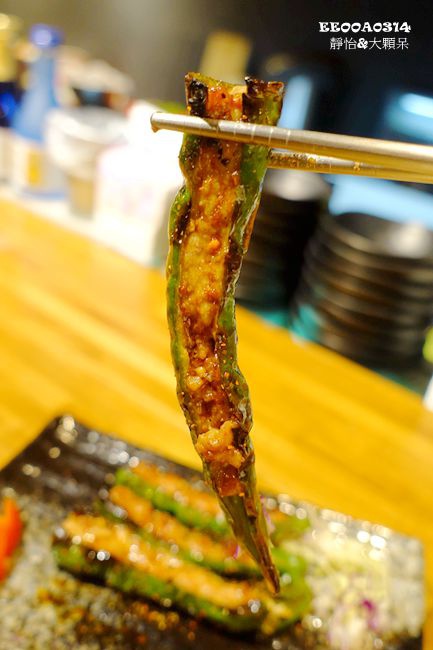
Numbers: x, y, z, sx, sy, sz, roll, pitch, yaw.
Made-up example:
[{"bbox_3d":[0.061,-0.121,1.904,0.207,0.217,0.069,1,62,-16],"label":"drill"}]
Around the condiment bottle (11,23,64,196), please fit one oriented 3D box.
[{"bbox_3d":[-0.259,-0.320,0.868,0.079,0.236,0.079,3,29,-18],"label":"condiment bottle"}]

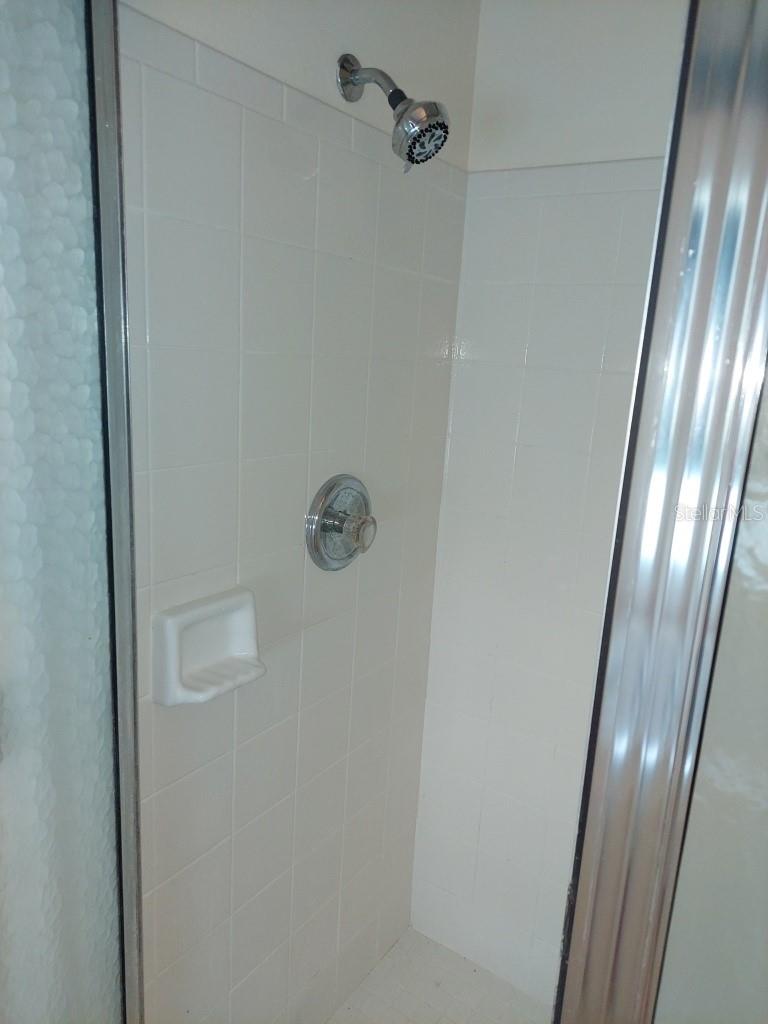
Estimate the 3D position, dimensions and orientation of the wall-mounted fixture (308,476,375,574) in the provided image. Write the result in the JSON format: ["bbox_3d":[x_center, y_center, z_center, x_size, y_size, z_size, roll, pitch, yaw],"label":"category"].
[{"bbox_3d":[-0.052,0.024,1.211,0.073,0.171,0.171,12,15,33],"label":"wall-mounted fixture"}]

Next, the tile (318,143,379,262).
[{"bbox_3d":[-0.057,-0.480,1.118,0.009,0.151,0.151,12,15,33],"label":"tile"}]

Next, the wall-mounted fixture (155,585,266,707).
[{"bbox_3d":[-0.236,0.190,0.995,0.069,0.127,0.160,12,15,33],"label":"wall-mounted fixture"}]

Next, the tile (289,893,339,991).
[{"bbox_3d":[-0.140,0.862,1.429,0.009,0.152,0.152,12,15,33],"label":"tile"}]

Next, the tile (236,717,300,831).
[{"bbox_3d":[-0.199,0.436,1.196,0.009,0.151,0.151,12,15,33],"label":"tile"}]

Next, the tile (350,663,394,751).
[{"bbox_3d":[-0.025,0.391,1.444,0.009,0.151,0.151,12,15,33],"label":"tile"}]

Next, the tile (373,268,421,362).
[{"bbox_3d":[0.021,-0.353,1.269,0.009,0.150,0.149,12,15,34],"label":"tile"}]

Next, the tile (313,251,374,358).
[{"bbox_3d":[-0.067,-0.333,1.155,0.009,0.152,0.152,12,15,33],"label":"tile"}]

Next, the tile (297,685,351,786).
[{"bbox_3d":[-0.111,0.411,1.315,0.009,0.150,0.149,12,15,34],"label":"tile"}]

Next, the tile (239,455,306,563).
[{"bbox_3d":[-0.173,-0.012,1.101,0.009,0.152,0.152,12,15,33],"label":"tile"}]

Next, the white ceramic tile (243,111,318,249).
[{"bbox_3d":[-0.144,-0.458,0.994,0.009,0.151,0.151,12,15,33],"label":"white ceramic tile"}]

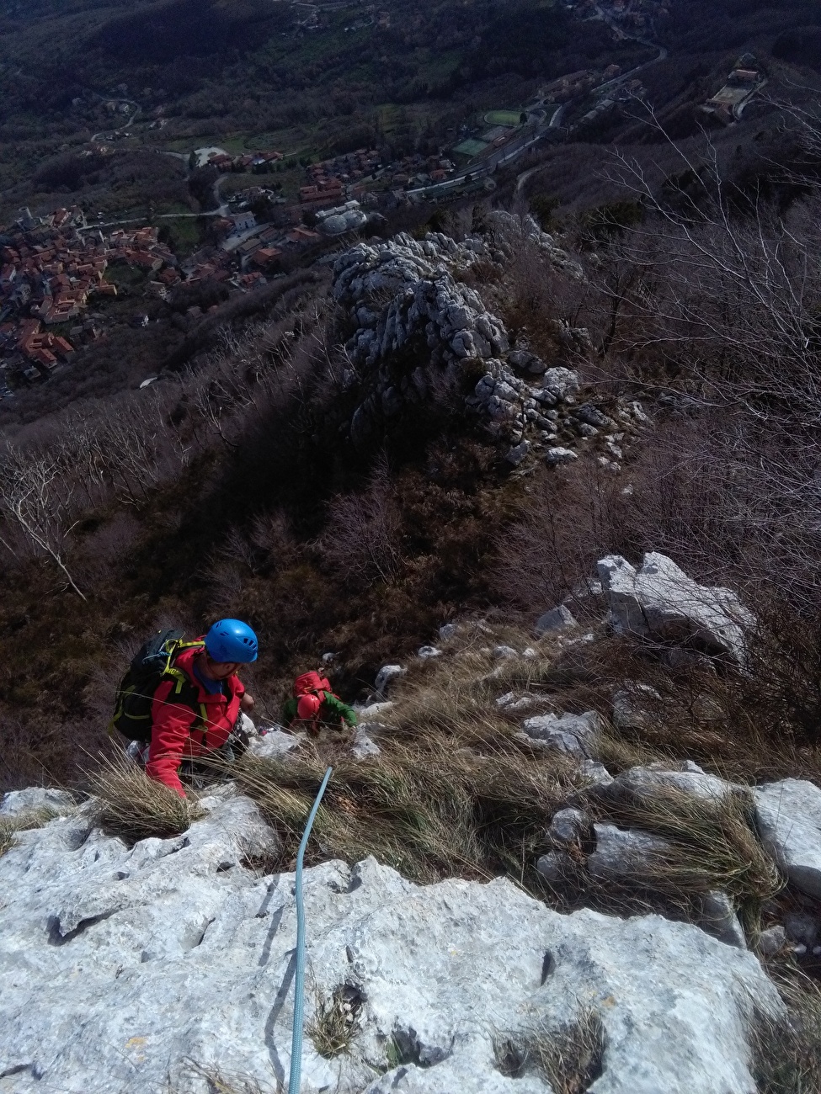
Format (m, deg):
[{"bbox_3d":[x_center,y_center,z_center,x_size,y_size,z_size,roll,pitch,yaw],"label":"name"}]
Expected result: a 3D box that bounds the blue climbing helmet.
[{"bbox_3d":[-0.895,0.463,4.500,0.280,0.168,0.225,19,23,-37],"label":"blue climbing helmet"}]

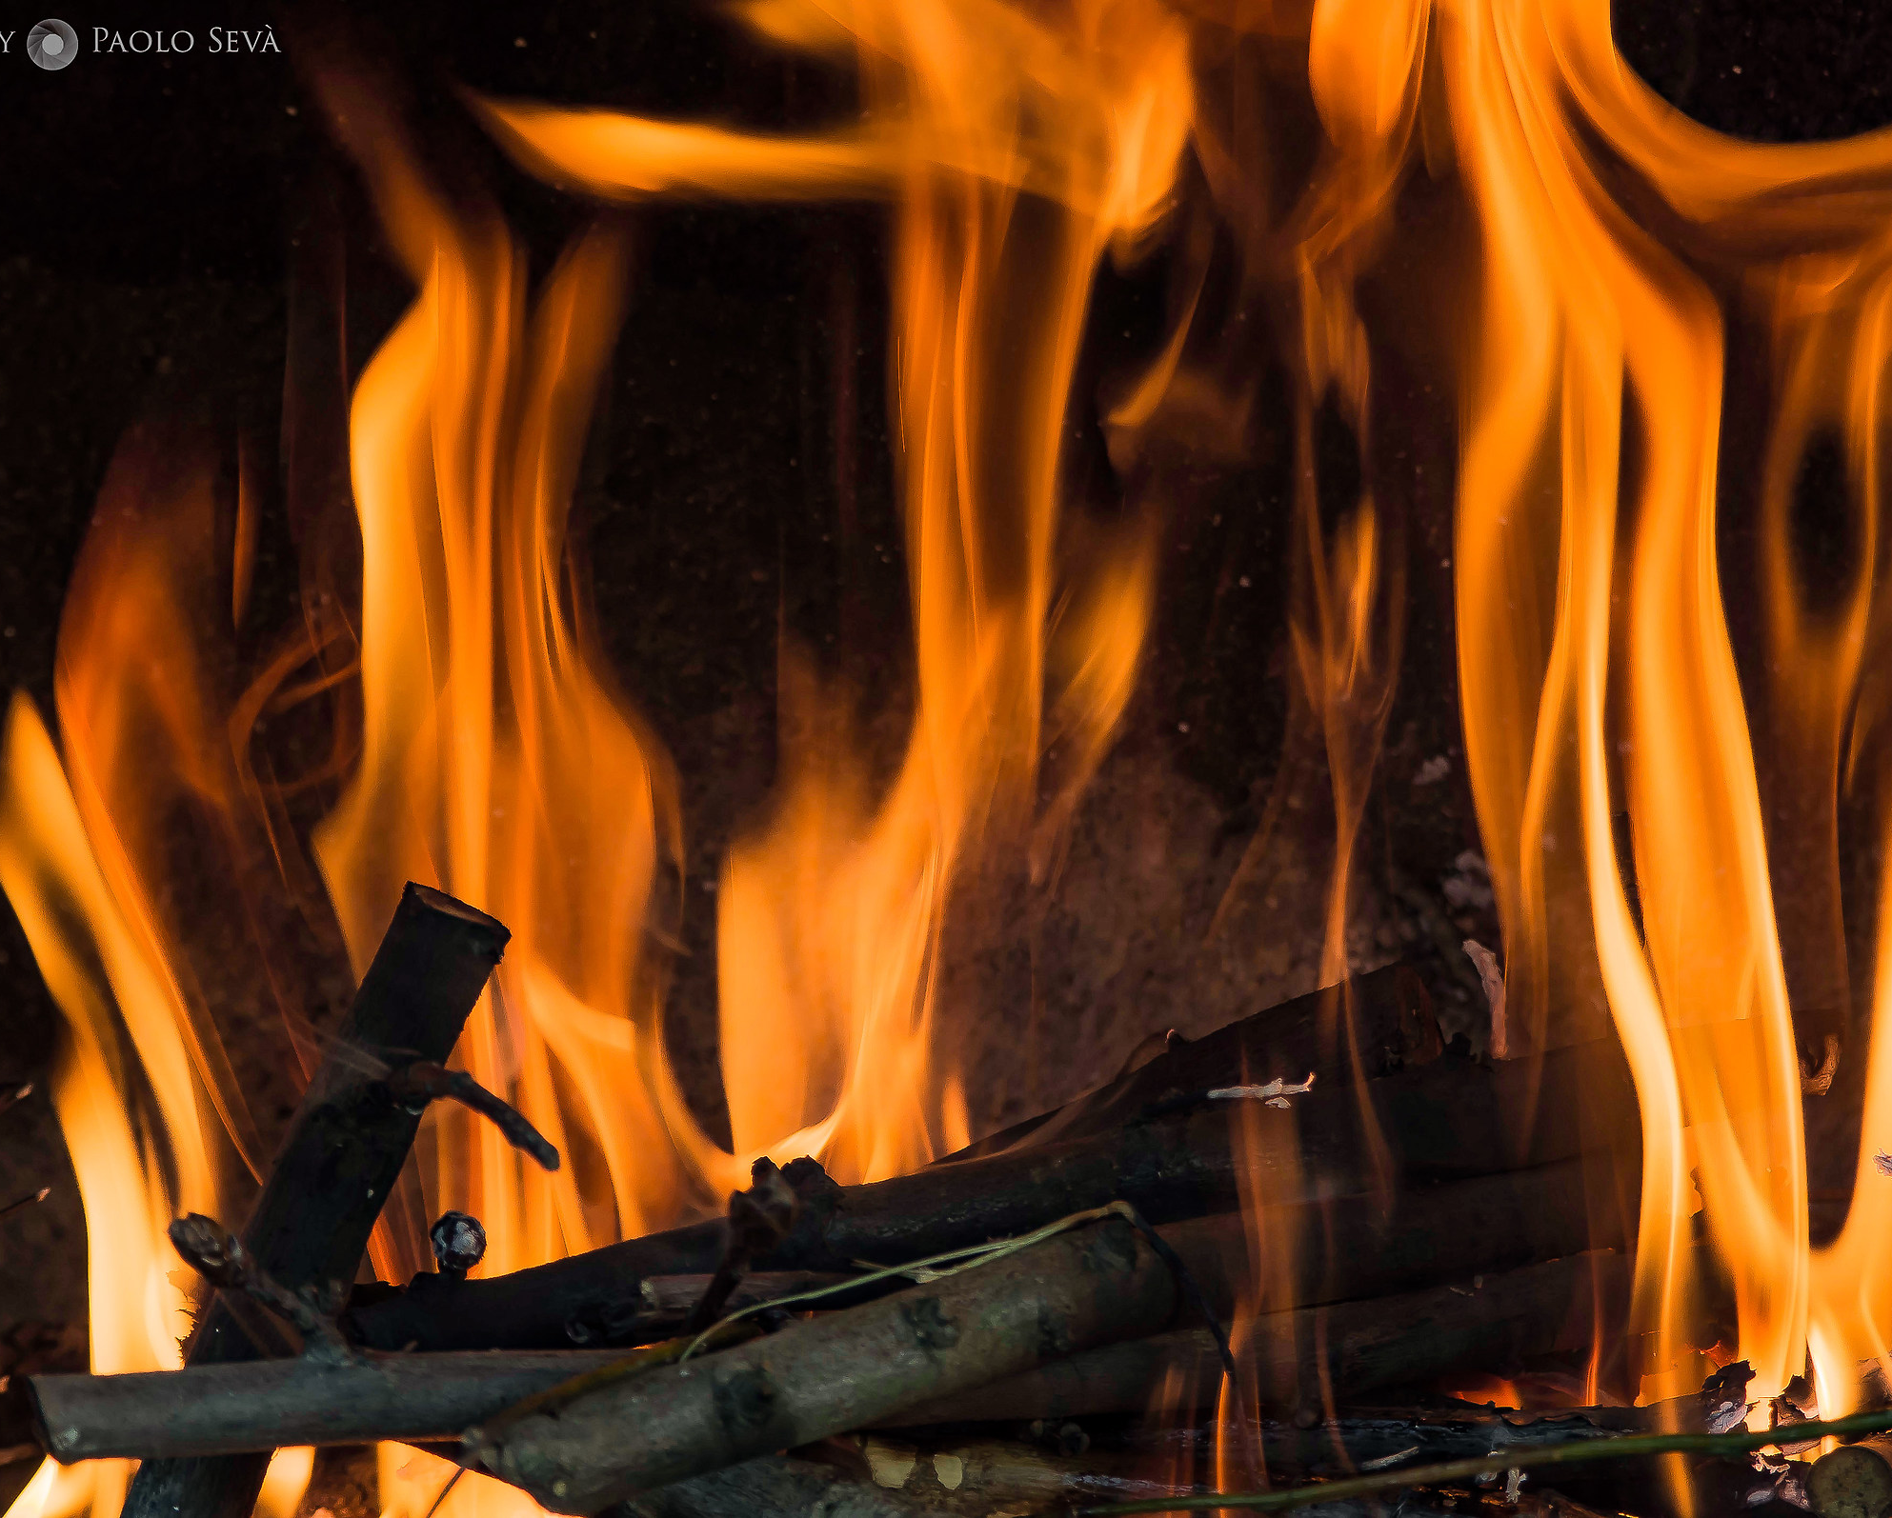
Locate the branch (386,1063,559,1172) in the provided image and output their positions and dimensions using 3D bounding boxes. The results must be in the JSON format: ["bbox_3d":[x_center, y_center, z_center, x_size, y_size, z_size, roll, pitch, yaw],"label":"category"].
[{"bbox_3d":[-0.081,0.062,1.725,0.035,0.009,0.007,28,18,19],"label":"branch"}]

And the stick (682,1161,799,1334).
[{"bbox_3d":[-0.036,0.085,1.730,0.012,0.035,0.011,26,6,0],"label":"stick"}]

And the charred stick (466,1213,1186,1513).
[{"bbox_3d":[-0.020,0.104,1.710,0.130,0.020,0.020,-19,15,-22],"label":"charred stick"}]

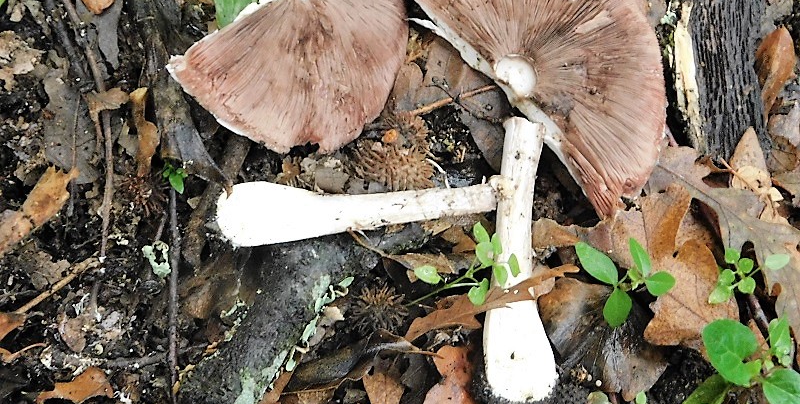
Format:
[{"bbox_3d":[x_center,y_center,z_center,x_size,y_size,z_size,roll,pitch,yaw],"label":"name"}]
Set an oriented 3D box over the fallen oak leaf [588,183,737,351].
[{"bbox_3d":[0.131,0.032,0.569,0.085,0.022,0.072,43,76,14],"label":"fallen oak leaf"}]

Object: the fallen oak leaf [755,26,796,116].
[{"bbox_3d":[0.180,-0.063,0.564,0.020,0.016,0.050,14,71,5],"label":"fallen oak leaf"}]

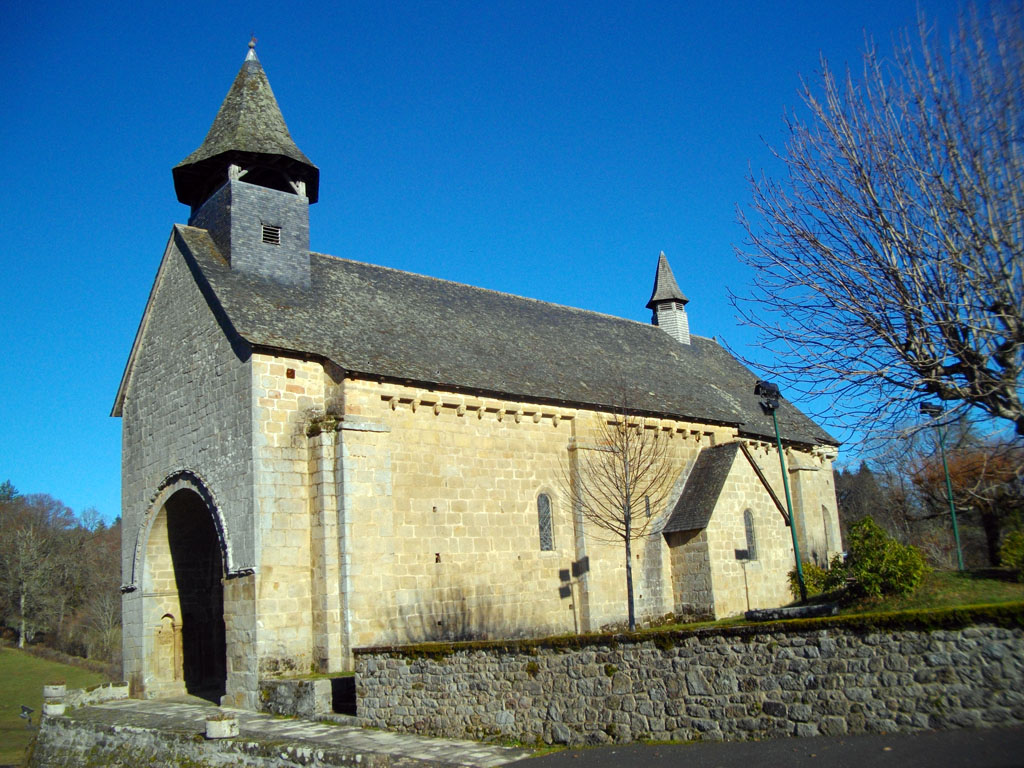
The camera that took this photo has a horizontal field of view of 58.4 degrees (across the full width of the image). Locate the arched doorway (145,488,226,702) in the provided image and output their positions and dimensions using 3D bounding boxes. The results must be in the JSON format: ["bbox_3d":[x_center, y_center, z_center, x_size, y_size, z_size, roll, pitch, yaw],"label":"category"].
[{"bbox_3d":[-6.922,4.526,20.014,0.800,4.474,3.994,8,-17,-43],"label":"arched doorway"}]

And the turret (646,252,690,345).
[{"bbox_3d":[6.001,-3.217,35.173,2.035,3.955,1.882,8,-17,-43],"label":"turret"}]

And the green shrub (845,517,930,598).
[{"bbox_3d":[6.042,2.784,14.847,1.459,1.267,1.382,8,-17,-43],"label":"green shrub"}]

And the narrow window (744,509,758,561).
[{"bbox_3d":[6.584,4.185,25.577,0.451,1.411,0.220,8,-17,-43],"label":"narrow window"}]

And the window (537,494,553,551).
[{"bbox_3d":[0.753,3.320,22.081,0.432,1.344,0.220,8,-17,-43],"label":"window"}]

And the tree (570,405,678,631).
[{"bbox_3d":[1.824,2.013,14.586,1.728,3.610,1.728,-4,-12,-1],"label":"tree"}]

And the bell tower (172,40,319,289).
[{"bbox_3d":[-6.712,-5.745,23.427,3.744,6.912,3.744,8,-17,-43],"label":"bell tower"}]

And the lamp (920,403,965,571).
[{"bbox_3d":[9.211,2.224,19.787,0.614,3.590,0.461,8,-17,-43],"label":"lamp"}]

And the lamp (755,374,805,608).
[{"bbox_3d":[4.798,1.882,16.365,0.806,3.936,0.461,8,-17,-43],"label":"lamp"}]

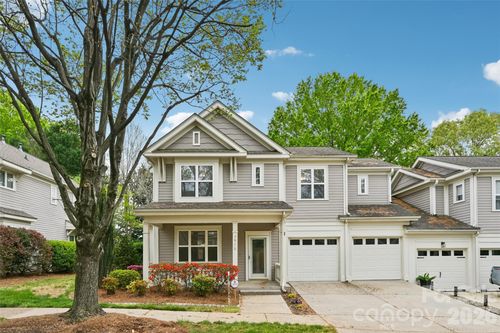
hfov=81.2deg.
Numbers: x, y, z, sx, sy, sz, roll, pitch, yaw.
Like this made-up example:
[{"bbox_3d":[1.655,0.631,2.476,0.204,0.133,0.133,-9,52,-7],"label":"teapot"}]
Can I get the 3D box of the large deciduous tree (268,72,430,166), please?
[{"bbox_3d":[10.100,-1.200,29.600,16.500,16.800,15.500,0,-6,0],"label":"large deciduous tree"}]

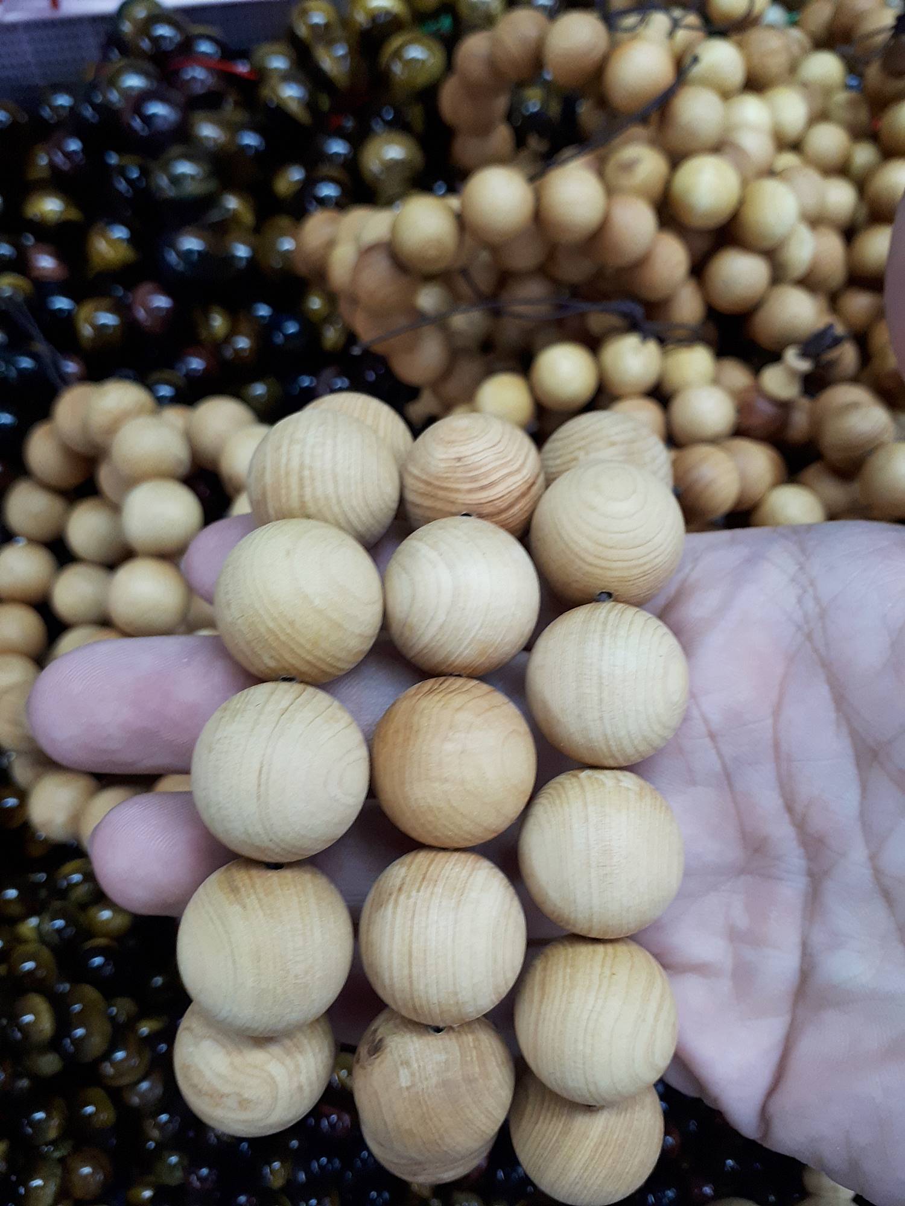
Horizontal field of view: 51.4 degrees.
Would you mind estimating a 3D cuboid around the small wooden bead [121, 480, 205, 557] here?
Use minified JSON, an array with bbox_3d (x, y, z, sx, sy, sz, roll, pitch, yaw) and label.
[{"bbox_3d":[-0.059,-0.017,0.193,0.016,0.016,0.016,0,58,0],"label":"small wooden bead"}]

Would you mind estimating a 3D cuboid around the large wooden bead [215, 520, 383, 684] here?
[{"bbox_3d":[-0.018,0.000,0.114,0.020,0.020,0.020,0,63,0],"label":"large wooden bead"}]

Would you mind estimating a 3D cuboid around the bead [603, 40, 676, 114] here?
[{"bbox_3d":[0.047,-0.133,0.239,0.017,0.017,0.017,0,57,0],"label":"bead"}]

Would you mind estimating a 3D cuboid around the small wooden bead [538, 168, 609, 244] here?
[{"bbox_3d":[0.027,-0.090,0.213,0.016,0.016,0.016,0,63,0],"label":"small wooden bead"}]

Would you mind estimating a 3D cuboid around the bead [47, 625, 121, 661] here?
[{"bbox_3d":[-0.085,0.013,0.217,0.016,0.016,0.016,0,63,0],"label":"bead"}]

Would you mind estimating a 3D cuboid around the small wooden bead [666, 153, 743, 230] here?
[{"bbox_3d":[0.061,-0.100,0.229,0.017,0.017,0.017,0,57,0],"label":"small wooden bead"}]

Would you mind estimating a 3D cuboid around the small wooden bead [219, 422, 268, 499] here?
[{"bbox_3d":[-0.043,-0.031,0.207,0.016,0.016,0.016,0,58,0],"label":"small wooden bead"}]

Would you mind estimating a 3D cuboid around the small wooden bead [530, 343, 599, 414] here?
[{"bbox_3d":[0.028,-0.056,0.237,0.017,0.017,0.017,0,57,0],"label":"small wooden bead"}]

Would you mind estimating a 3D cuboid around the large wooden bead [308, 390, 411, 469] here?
[{"bbox_3d":[-0.016,-0.023,0.147,0.019,0.019,0.019,0,57,0],"label":"large wooden bead"}]

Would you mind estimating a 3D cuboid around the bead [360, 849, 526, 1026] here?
[{"bbox_3d":[-0.001,0.040,0.112,0.020,0.020,0.020,0,58,0],"label":"bead"}]

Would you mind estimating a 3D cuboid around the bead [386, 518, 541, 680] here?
[{"bbox_3d":[0.001,-0.001,0.120,0.020,0.020,0.020,0,63,0],"label":"bead"}]

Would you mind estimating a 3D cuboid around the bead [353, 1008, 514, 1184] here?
[{"bbox_3d":[-0.002,0.061,0.118,0.020,0.020,0.020,0,63,0],"label":"bead"}]

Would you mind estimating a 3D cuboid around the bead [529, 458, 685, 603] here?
[{"bbox_3d":[0.020,-0.009,0.124,0.020,0.020,0.020,0,58,0],"label":"bead"}]

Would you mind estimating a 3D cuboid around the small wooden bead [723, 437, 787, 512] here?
[{"bbox_3d":[0.075,-0.032,0.236,0.017,0.017,0.017,0,57,0],"label":"small wooden bead"}]

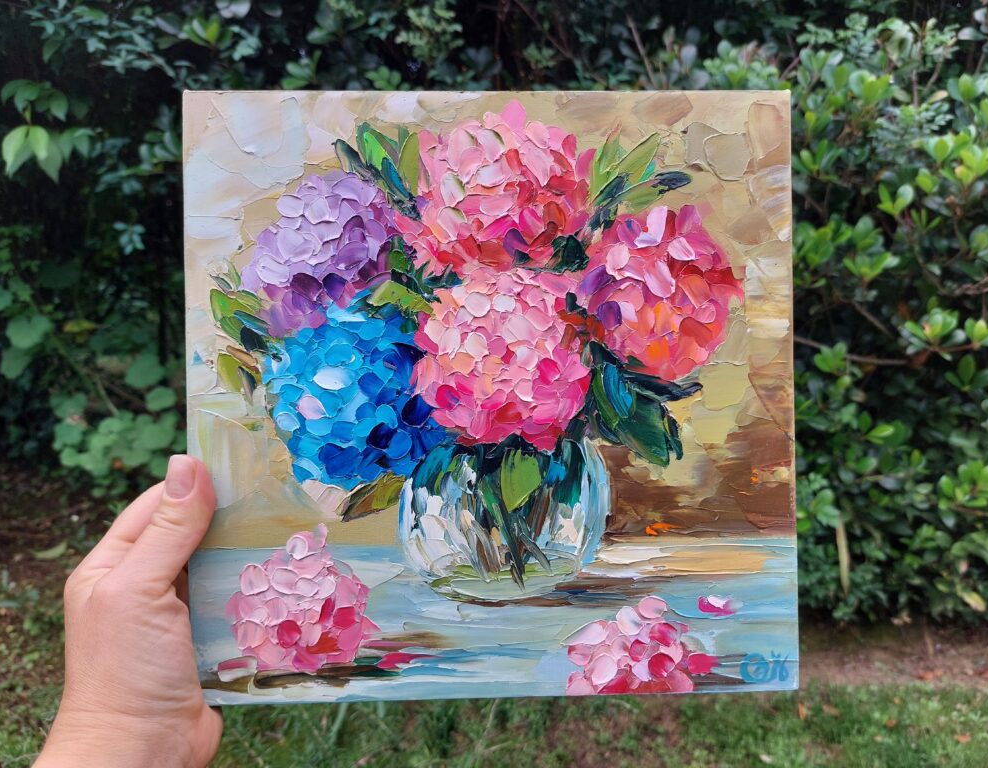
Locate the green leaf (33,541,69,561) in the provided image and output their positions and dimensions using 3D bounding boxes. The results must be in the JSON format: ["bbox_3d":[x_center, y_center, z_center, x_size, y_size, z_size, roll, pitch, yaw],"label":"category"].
[{"bbox_3d":[-1.374,0.517,2.200,0.110,0.028,0.045,-4,15,-17],"label":"green leaf"}]

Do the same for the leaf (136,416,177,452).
[{"bbox_3d":[-1.069,0.157,2.250,0.120,0.105,0.035,-7,-24,-26],"label":"leaf"}]

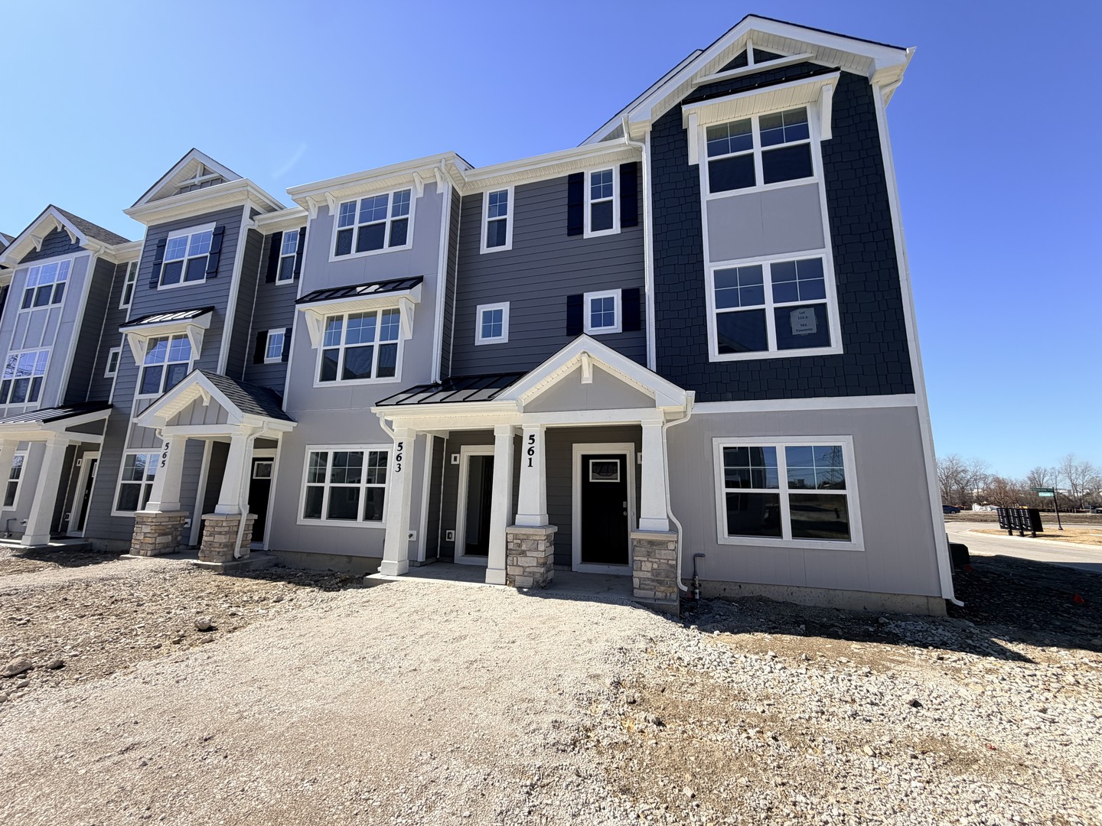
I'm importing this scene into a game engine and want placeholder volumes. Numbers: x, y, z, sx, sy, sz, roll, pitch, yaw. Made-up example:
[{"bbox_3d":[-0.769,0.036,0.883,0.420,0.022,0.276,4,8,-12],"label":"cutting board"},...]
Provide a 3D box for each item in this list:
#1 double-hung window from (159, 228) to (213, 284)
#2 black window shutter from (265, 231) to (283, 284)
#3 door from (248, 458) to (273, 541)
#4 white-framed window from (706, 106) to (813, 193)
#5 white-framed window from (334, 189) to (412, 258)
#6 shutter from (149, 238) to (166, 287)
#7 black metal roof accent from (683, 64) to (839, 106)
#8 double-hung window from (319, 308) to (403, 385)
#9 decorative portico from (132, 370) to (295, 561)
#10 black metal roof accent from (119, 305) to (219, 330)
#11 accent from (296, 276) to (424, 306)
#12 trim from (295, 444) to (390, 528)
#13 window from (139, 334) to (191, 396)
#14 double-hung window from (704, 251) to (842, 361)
[{"bbox_3d":[-10.161,-4.330,12.468,1.760,1.560,0.100,-2,-11,16],"label":"double-hung window"},{"bbox_3d":[-7.532,-4.243,12.120,0.352,1.486,0.050,-2,-11,17],"label":"black window shutter"},{"bbox_3d":[-7.160,2.106,10.875,0.910,2.030,0.060,-2,-11,16],"label":"door"},{"bbox_3d":[3.816,-4.818,8.226,1.768,1.475,0.100,-2,-11,17],"label":"white-framed window"},{"bbox_3d":[-4.283,-4.552,10.726,2.110,1.520,0.100,-2,-11,16],"label":"white-framed window"},{"bbox_3d":[-11.166,-4.259,12.655,0.339,1.504,0.050,-2,-11,17],"label":"shutter"},{"bbox_3d":[3.809,-6.097,8.309,2.620,0.550,0.430,-2,-11,16],"label":"black metal roof accent"},{"bbox_3d":[-4.295,-1.514,10.073,2.125,1.689,0.100,-2,-11,17],"label":"double-hung window"},{"bbox_3d":[-7.431,1.167,10.029,3.260,3.970,1.750,-2,-11,16],"label":"decorative portico"},{"bbox_3d":[-10.162,-2.528,11.765,2.700,0.530,0.500,-2,-11,17],"label":"black metal roof accent"},{"bbox_3d":[-4.399,-2.788,10.162,3.100,0.540,0.420,-2,-11,16],"label":"accent"},{"bbox_3d":[-4.357,1.528,9.484,2.323,1.733,0.070,-2,-11,17],"label":"trim"},{"bbox_3d":[-10.164,-1.305,11.831,1.776,1.681,0.100,-2,-11,17],"label":"window"},{"bbox_3d":[3.762,-1.836,7.669,2.042,1.871,0.110,-2,-11,17],"label":"double-hung window"}]

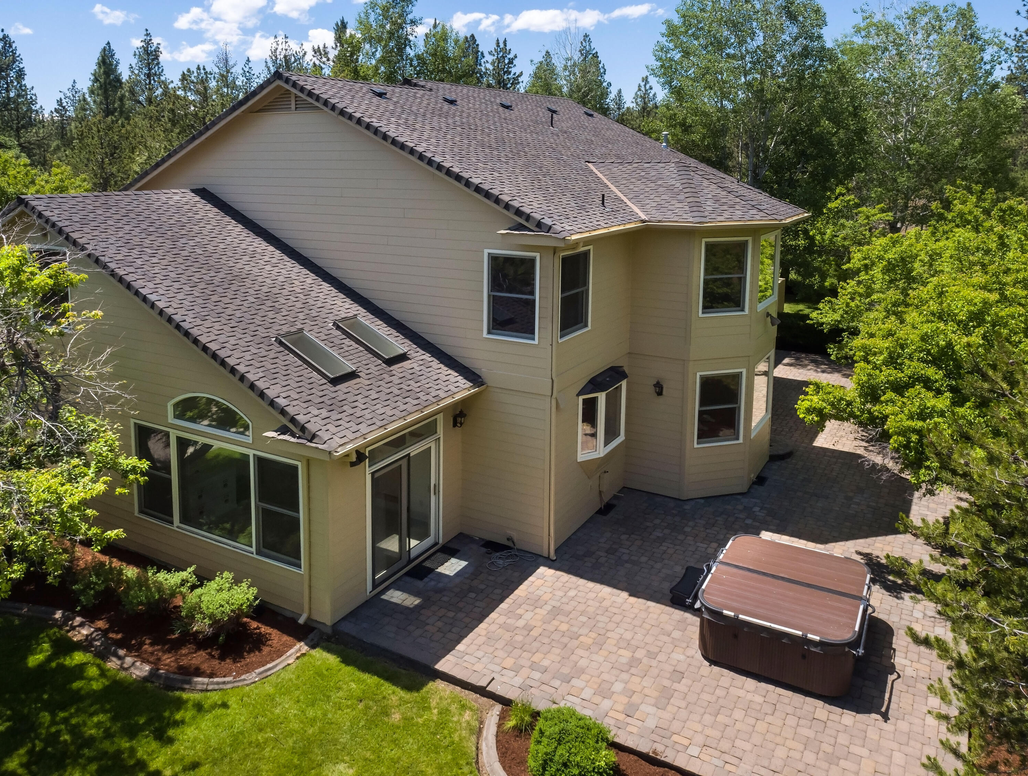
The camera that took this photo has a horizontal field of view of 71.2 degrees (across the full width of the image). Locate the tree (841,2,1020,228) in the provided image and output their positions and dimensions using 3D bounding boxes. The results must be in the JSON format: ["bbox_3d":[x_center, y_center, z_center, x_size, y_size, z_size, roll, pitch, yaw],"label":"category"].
[{"bbox_3d":[24.404,-15.768,42.000,9.600,13.200,9.000,8,17,29],"label":"tree"}]

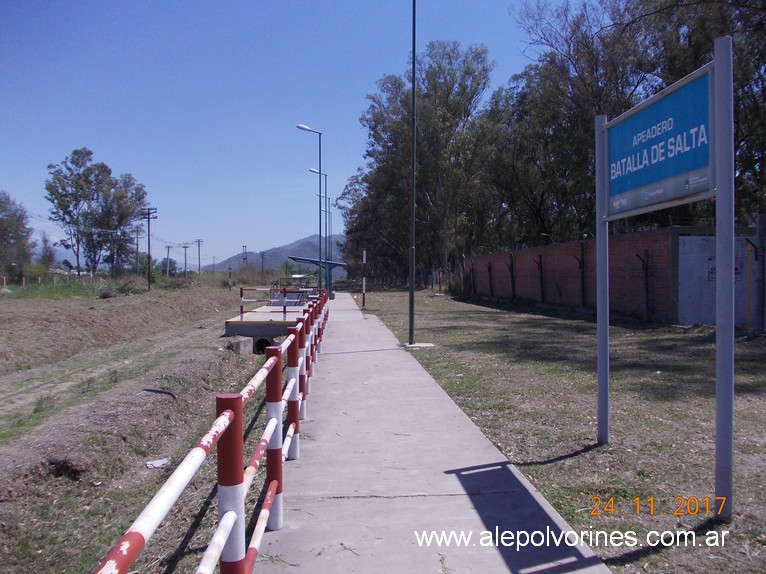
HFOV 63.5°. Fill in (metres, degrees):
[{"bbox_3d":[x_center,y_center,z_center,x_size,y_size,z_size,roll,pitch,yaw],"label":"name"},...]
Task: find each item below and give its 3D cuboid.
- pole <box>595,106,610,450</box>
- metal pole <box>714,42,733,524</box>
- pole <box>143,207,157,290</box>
[{"bbox_3d":[2.070,-0.070,5.840,0.105,3.100,0.105,0,1,-4],"label":"pole"},{"bbox_3d":[2.210,-0.060,4.010,0.105,3.100,0.105,0,1,-4],"label":"metal pole"},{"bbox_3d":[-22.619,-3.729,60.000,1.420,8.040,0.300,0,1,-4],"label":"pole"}]

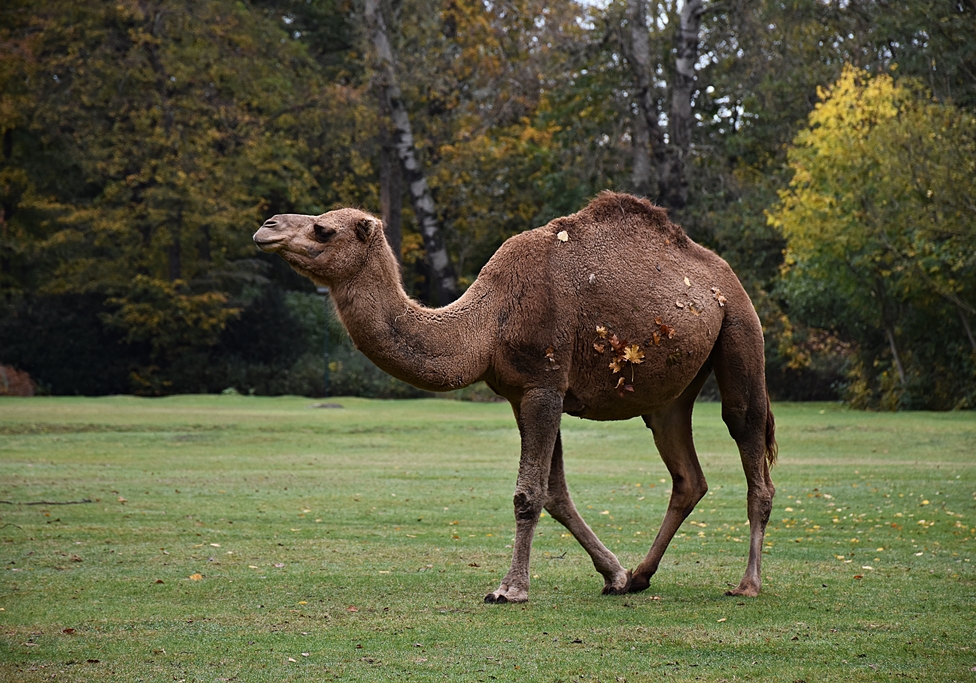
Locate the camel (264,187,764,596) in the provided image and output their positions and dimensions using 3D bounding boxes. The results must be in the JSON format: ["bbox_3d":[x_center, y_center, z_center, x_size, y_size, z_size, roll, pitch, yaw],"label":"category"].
[{"bbox_3d":[0.136,0.280,25.000,2.620,2.050,0.700,0,1,-9],"label":"camel"}]

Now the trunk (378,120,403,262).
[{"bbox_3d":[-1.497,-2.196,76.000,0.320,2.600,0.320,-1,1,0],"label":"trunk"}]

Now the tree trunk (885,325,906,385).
[{"bbox_3d":[5.276,0.181,64.000,0.055,0.850,0.055,-16,1,0],"label":"tree trunk"}]

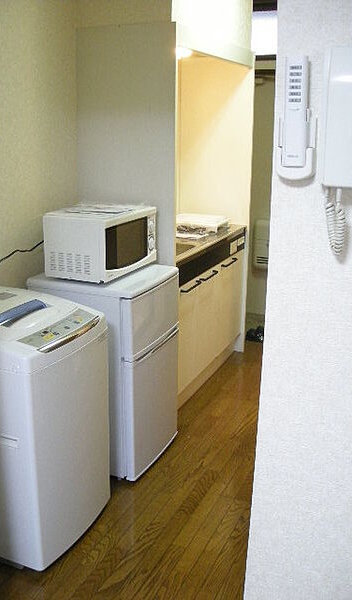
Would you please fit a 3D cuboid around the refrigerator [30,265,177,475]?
[{"bbox_3d":[-0.297,0.301,2.766,0.515,0.850,0.483,8,18,22],"label":"refrigerator"}]

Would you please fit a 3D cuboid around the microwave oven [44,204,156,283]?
[{"bbox_3d":[-0.318,-0.255,2.649,0.300,0.268,0.465,8,18,22],"label":"microwave oven"}]

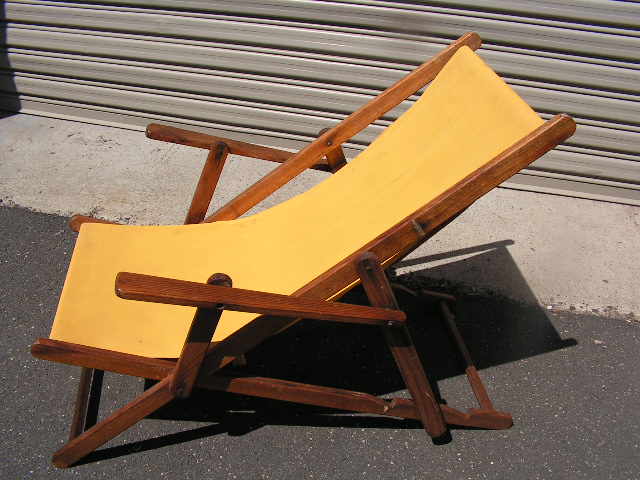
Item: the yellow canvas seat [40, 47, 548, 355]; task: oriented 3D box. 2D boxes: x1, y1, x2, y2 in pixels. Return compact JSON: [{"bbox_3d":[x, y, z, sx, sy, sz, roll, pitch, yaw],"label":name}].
[{"bbox_3d":[-0.103,-0.101,1.517,0.990,0.568,0.440,-2,34,-8],"label":"yellow canvas seat"}]

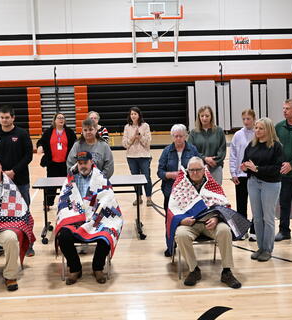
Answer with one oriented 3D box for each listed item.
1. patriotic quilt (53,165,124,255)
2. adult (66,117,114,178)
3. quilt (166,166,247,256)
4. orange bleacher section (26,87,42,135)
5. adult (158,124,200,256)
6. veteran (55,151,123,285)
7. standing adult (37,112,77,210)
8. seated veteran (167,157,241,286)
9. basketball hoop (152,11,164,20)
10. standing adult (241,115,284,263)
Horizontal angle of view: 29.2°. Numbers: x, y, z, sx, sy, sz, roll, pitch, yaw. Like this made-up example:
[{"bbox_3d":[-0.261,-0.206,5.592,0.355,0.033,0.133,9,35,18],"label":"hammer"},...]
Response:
[{"bbox_3d":[-0.617,0.540,6.006,0.740,0.930,0.620,-2,8,-4],"label":"patriotic quilt"},{"bbox_3d":[-0.696,0.333,7.019,0.586,1.656,0.364,-2,8,-5],"label":"adult"},{"bbox_3d":[0.685,0.562,6.343,0.889,0.909,0.687,-2,8,-7],"label":"quilt"},{"bbox_3d":[-4.671,-2.046,23.460,0.580,2.050,0.500,-2,8,-4],"label":"orange bleacher section"},{"bbox_3d":[0.414,0.346,6.929,0.515,1.596,0.384,-3,8,-9],"label":"adult"},{"bbox_3d":[-0.651,0.598,6.343,0.747,1.313,0.929,-2,8,-5],"label":"veteran"},{"bbox_3d":[-1.554,-0.006,9.777,0.646,1.626,0.384,-3,8,-12],"label":"standing adult"},{"bbox_3d":[0.617,0.622,5.908,0.720,1.240,0.840,-2,8,-4],"label":"seated veteran"},{"bbox_3d":[0.429,-5.198,20.200,0.485,0.354,0.525,-2,8,-4],"label":"basketball hoop"},{"bbox_3d":[1.367,0.331,6.626,0.485,1.656,0.364,4,9,35],"label":"standing adult"}]

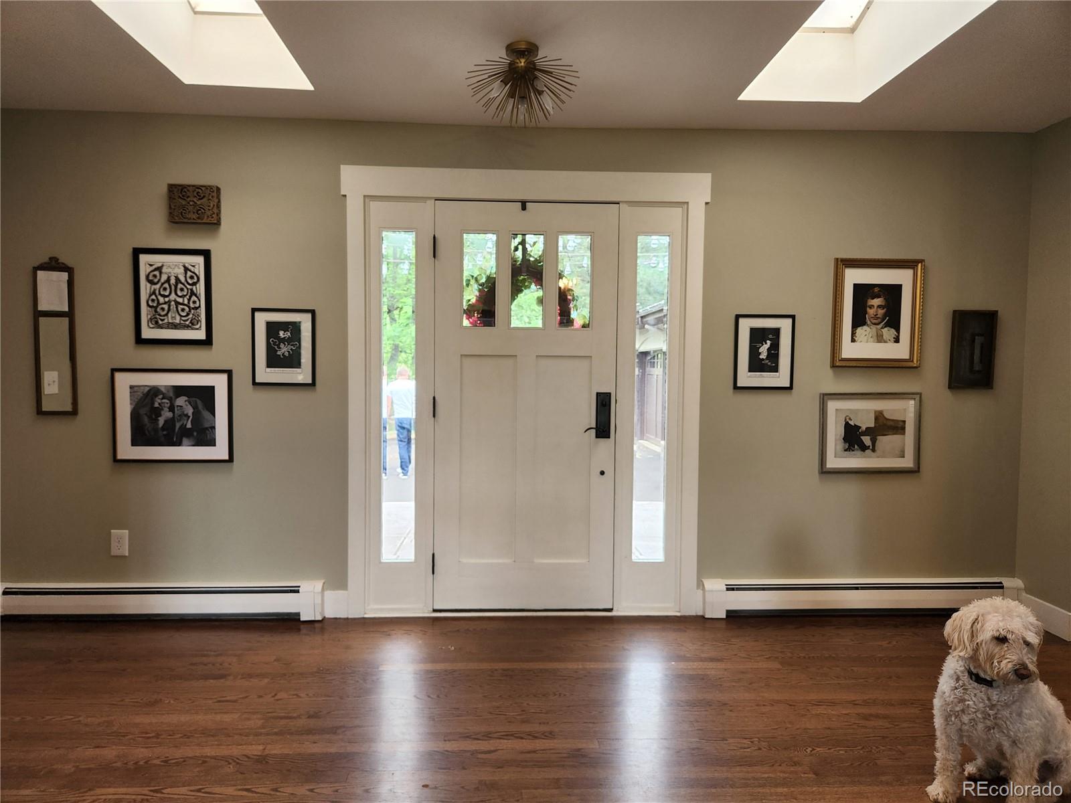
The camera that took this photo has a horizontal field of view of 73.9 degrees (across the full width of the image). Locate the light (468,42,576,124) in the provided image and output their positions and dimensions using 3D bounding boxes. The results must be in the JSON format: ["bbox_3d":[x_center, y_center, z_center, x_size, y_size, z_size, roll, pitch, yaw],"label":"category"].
[{"bbox_3d":[-0.049,-1.169,2.640,0.417,0.273,0.417,0,3,-2],"label":"light"}]

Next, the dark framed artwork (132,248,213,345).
[{"bbox_3d":[-1.752,-0.504,3.444,0.358,0.460,0.020,0,3,-2],"label":"dark framed artwork"}]

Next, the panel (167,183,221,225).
[{"bbox_3d":[-1.634,-0.944,3.414,0.227,0.170,0.050,0,3,-2],"label":"panel"}]

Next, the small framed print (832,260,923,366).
[{"bbox_3d":[1.726,-0.443,3.591,0.447,0.542,0.030,0,3,-2],"label":"small framed print"}]

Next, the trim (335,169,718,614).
[{"bbox_3d":[-0.045,-0.019,3.531,1.805,2.217,0.035,0,3,-2],"label":"trim"}]

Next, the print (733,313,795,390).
[{"bbox_3d":[1.145,-0.245,3.569,0.302,0.373,0.022,0,3,-3],"label":"print"}]

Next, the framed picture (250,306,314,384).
[{"bbox_3d":[-1.228,-0.262,3.477,0.299,0.375,0.020,0,3,-2],"label":"framed picture"}]

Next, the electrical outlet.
[{"bbox_3d":[-2.038,0.696,3.492,0.079,0.124,0.007,0,3,-2],"label":"electrical outlet"}]

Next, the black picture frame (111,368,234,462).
[{"bbox_3d":[-1.764,0.071,3.467,0.563,0.452,0.025,0,3,-2],"label":"black picture frame"}]

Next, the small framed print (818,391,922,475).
[{"bbox_3d":[1.703,0.161,3.620,0.512,0.406,0.025,0,3,-2],"label":"small framed print"}]

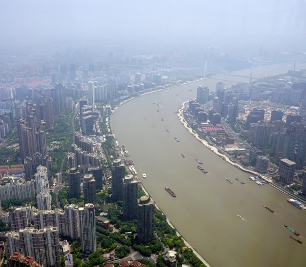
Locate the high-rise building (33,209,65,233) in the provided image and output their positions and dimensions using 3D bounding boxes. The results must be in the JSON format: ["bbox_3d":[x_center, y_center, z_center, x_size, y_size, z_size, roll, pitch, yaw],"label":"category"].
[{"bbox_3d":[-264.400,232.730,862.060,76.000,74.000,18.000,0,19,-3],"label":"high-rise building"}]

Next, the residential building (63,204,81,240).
[{"bbox_3d":[-193.610,213.290,799.300,33.000,86.000,22.000,2,19,0],"label":"residential building"}]

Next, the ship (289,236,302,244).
[{"bbox_3d":[352.510,263.930,824.670,6.500,5.500,32.000,-11,23,-34],"label":"ship"}]

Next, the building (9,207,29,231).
[{"bbox_3d":[-331.810,222.850,835.350,37.700,73.020,24.510,-2,18,-8],"label":"building"}]

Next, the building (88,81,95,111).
[{"bbox_3d":[-396.060,-250.580,2160.000,29.720,180.310,29.720,2,18,8],"label":"building"}]

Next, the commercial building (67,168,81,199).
[{"bbox_3d":[-243.420,150.760,1033.130,29.720,91.730,29.720,-8,19,-24],"label":"commercial building"}]

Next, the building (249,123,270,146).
[{"bbox_3d":[474.070,5.060,1492.580,78.000,101.000,20.000,-3,20,-9],"label":"building"}]

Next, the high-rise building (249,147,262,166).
[{"bbox_3d":[391.280,89.610,1267.940,22.490,67.290,37.490,-8,19,-23],"label":"high-rise building"}]

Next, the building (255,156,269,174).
[{"bbox_3d":[401.700,117.500,1223.730,25.000,66.000,29.000,-9,22,-25],"label":"building"}]

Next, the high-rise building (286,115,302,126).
[{"bbox_3d":[701.630,-44.850,1672.040,63.000,81.000,32.000,2,19,5],"label":"high-rise building"}]

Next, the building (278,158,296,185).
[{"bbox_3d":[457.250,129.980,1133.860,24.540,70.840,47.830,-7,19,-22],"label":"building"}]

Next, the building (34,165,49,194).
[{"bbox_3d":[-312.700,145.660,941.190,29.000,117.000,24.000,2,19,0],"label":"building"}]

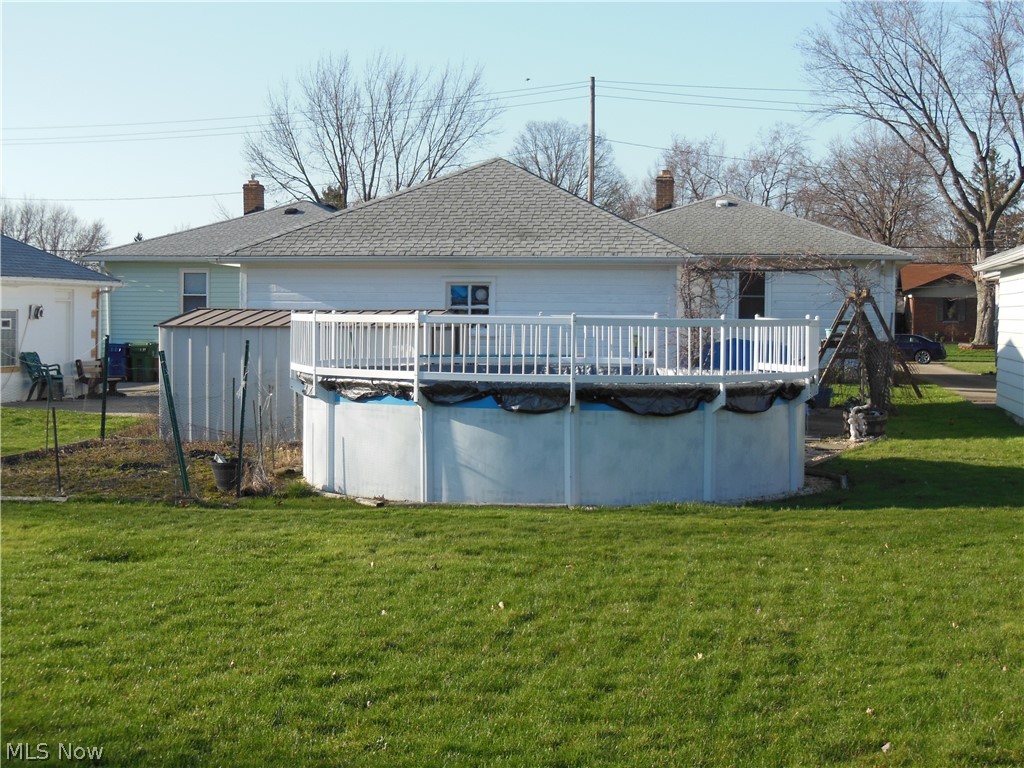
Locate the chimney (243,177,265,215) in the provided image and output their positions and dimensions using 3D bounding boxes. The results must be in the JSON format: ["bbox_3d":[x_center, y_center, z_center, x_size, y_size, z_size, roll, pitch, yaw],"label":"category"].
[{"bbox_3d":[-7.326,-5.259,50.329,0.460,1.250,0.460,1,2,11],"label":"chimney"}]

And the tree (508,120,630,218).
[{"bbox_3d":[3.492,-8.849,104.725,7.336,13.560,7.336,1,2,11],"label":"tree"}]

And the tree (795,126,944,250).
[{"bbox_3d":[19.861,-7.906,97.752,8.061,12.486,8.061,1,2,11],"label":"tree"}]

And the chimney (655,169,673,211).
[{"bbox_3d":[4.374,-5.407,50.320,0.470,1.350,0.470,1,2,11],"label":"chimney"}]

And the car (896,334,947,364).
[{"bbox_3d":[18.059,-1.692,83.944,4.800,1.430,1.840,1,2,11],"label":"car"}]

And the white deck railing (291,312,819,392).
[{"bbox_3d":[0.458,-0.409,19.594,5.770,0.760,5.770,0,2,1],"label":"white deck railing"}]

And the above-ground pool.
[{"bbox_3d":[0.454,0.130,19.616,5.770,1.830,5.770,0,2,1],"label":"above-ground pool"}]

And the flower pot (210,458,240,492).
[{"bbox_3d":[-2.964,0.923,18.354,0.295,0.290,0.295,0,2,0],"label":"flower pot"}]

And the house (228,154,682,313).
[{"bbox_3d":[-0.249,-1.742,31.236,7.548,4.421,7.500,1,2,11],"label":"house"}]

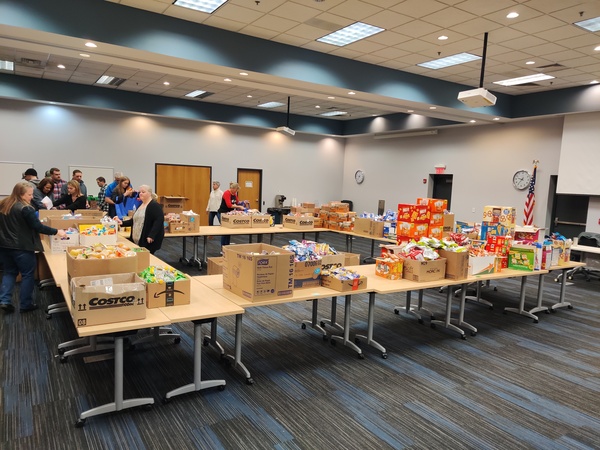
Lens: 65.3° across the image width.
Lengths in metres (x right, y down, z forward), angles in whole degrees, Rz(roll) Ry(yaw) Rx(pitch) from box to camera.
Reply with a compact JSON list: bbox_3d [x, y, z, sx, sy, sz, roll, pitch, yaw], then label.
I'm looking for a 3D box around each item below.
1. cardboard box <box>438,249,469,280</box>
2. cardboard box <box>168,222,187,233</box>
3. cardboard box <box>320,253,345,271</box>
[{"bbox_3d":[1.851,0.475,5.653,0.211,0.326,0.265,-1,7,-36],"label":"cardboard box"},{"bbox_3d":[-2.302,0.052,8.773,0.290,0.170,0.320,-1,6,-30],"label":"cardboard box"},{"bbox_3d":[0.184,0.450,5.315,0.480,0.280,0.420,-2,7,-40],"label":"cardboard box"}]

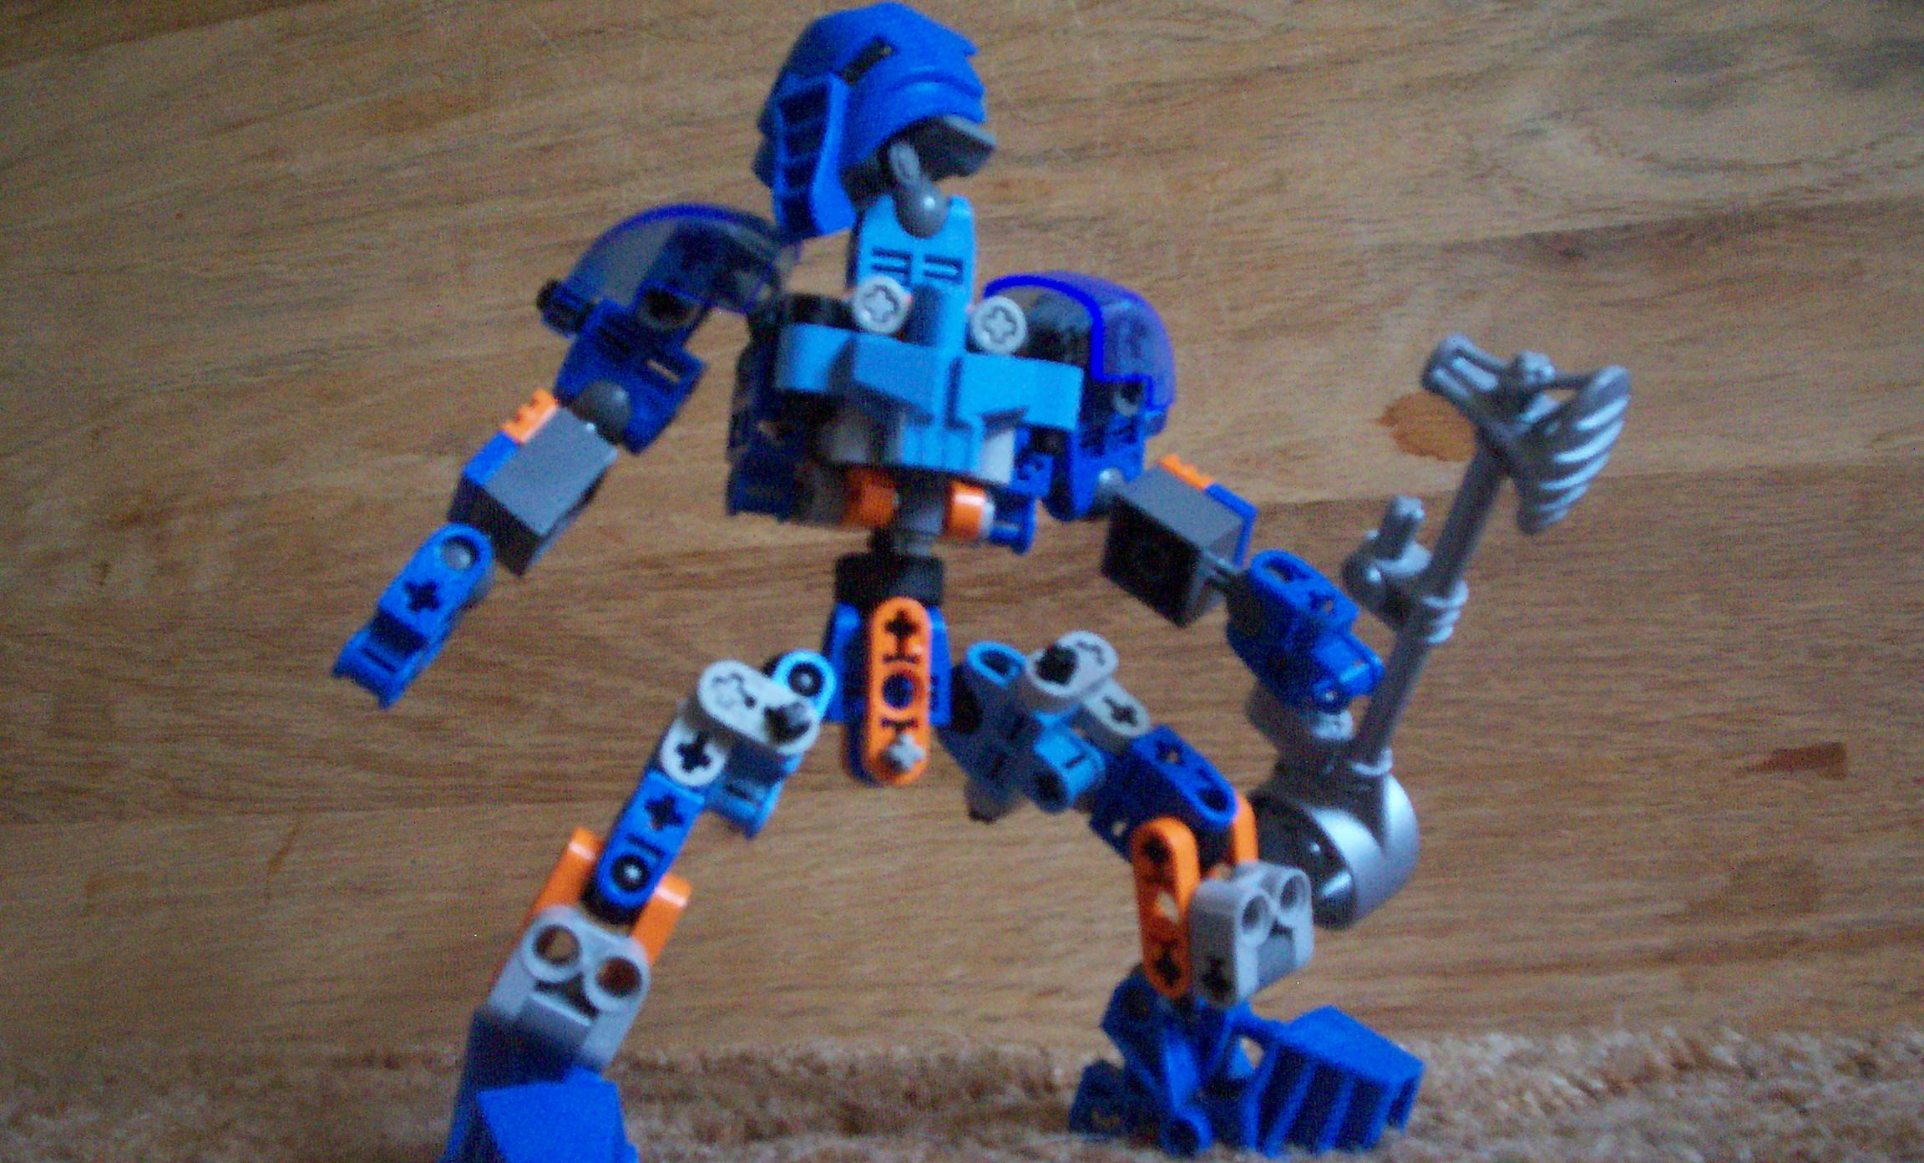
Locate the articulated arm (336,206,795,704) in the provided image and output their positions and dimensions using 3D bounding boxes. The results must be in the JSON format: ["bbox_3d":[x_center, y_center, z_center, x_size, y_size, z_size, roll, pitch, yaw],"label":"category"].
[{"bbox_3d":[-0.052,-0.017,0.263,0.027,0.083,0.028,37,-14,-7],"label":"articulated arm"}]

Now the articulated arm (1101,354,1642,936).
[{"bbox_3d":[0.052,0.007,0.258,0.064,0.073,0.032,0,0,-12],"label":"articulated arm"}]

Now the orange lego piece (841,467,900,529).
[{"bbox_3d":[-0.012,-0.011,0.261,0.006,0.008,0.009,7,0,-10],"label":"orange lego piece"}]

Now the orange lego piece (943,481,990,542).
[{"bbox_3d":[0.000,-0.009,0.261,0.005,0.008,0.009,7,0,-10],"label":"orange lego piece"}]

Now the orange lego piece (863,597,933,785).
[{"bbox_3d":[-0.008,0.014,0.252,0.008,0.024,0.004,2,0,-10],"label":"orange lego piece"}]

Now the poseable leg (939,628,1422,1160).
[{"bbox_3d":[0.027,0.041,0.255,0.054,0.069,0.038,0,0,42],"label":"poseable leg"}]

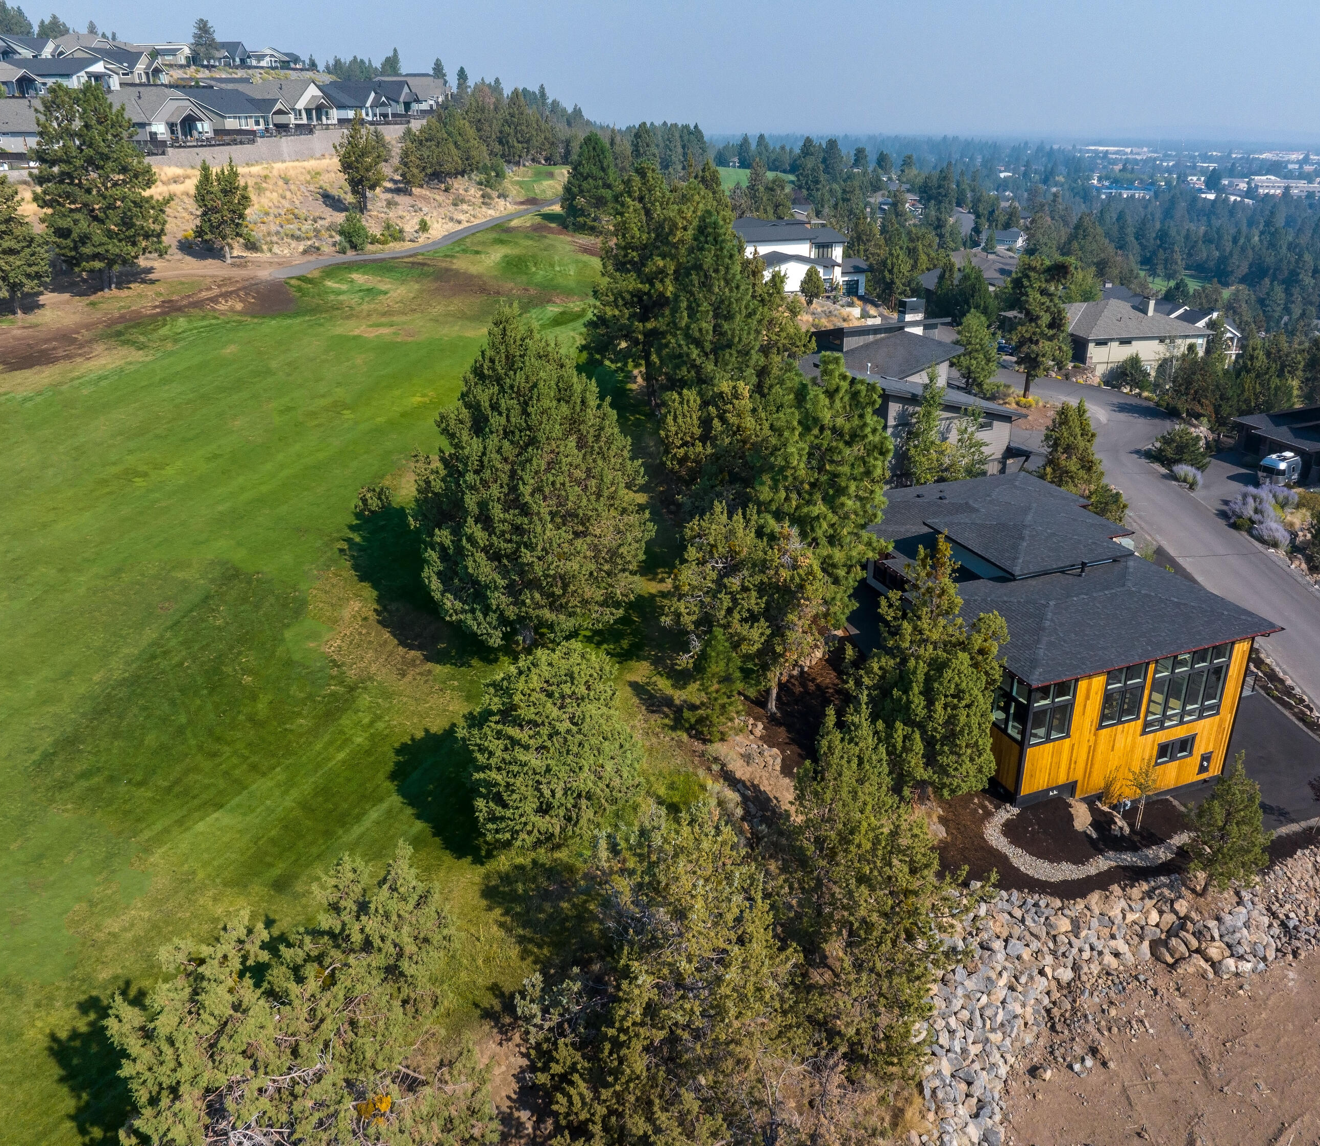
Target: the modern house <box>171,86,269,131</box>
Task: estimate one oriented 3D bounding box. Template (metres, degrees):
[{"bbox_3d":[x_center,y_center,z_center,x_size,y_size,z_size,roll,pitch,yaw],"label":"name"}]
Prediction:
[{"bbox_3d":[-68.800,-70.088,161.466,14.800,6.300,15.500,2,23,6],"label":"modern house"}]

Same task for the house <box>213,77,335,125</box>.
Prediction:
[{"bbox_3d":[-65.943,-79.076,177.743,17.500,6.900,14.500,4,23,9],"label":"house"}]

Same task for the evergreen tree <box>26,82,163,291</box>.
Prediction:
[{"bbox_3d":[-50.470,-34.280,94.840,11.760,17.500,11.760,-11,25,-24],"label":"evergreen tree"}]

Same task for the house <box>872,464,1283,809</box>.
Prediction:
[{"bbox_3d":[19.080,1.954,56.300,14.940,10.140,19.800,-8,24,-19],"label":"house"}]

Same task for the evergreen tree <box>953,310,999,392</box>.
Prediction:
[{"bbox_3d":[38.561,-27.016,128.438,5.510,9.950,5.510,0,22,0],"label":"evergreen tree"}]

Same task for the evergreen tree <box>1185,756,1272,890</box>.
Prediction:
[{"bbox_3d":[23.120,10.260,43.260,3.120,6.660,3.120,14,26,30],"label":"evergreen tree"}]

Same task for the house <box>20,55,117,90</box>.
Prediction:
[{"bbox_3d":[-110.200,-91.121,194.742,16.000,5.300,15.000,2,23,6],"label":"house"}]

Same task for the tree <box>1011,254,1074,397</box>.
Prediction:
[{"bbox_3d":[40.120,-25.870,111.590,6.670,14.780,6.670,8,24,18],"label":"tree"}]

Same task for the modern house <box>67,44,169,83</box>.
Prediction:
[{"bbox_3d":[-115.854,-106.546,222.268,18.500,7.100,12.500,4,23,9],"label":"modern house"}]

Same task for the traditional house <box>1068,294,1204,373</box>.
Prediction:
[{"bbox_3d":[60.805,-32.191,143.904,18.700,9.000,18.800,-5,23,-13],"label":"traditional house"}]

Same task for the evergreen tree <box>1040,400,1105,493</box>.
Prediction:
[{"bbox_3d":[34.724,-10.178,88.329,5.210,8.950,5.210,0,22,0],"label":"evergreen tree"}]

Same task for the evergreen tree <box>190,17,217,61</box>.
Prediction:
[{"bbox_3d":[-122.038,-142.267,285.396,5.800,12.300,5.800,-8,24,-18],"label":"evergreen tree"}]

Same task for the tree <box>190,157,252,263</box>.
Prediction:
[{"bbox_3d":[-47.520,-39.170,114.720,6.600,10.790,6.600,-9,24,-20],"label":"tree"}]

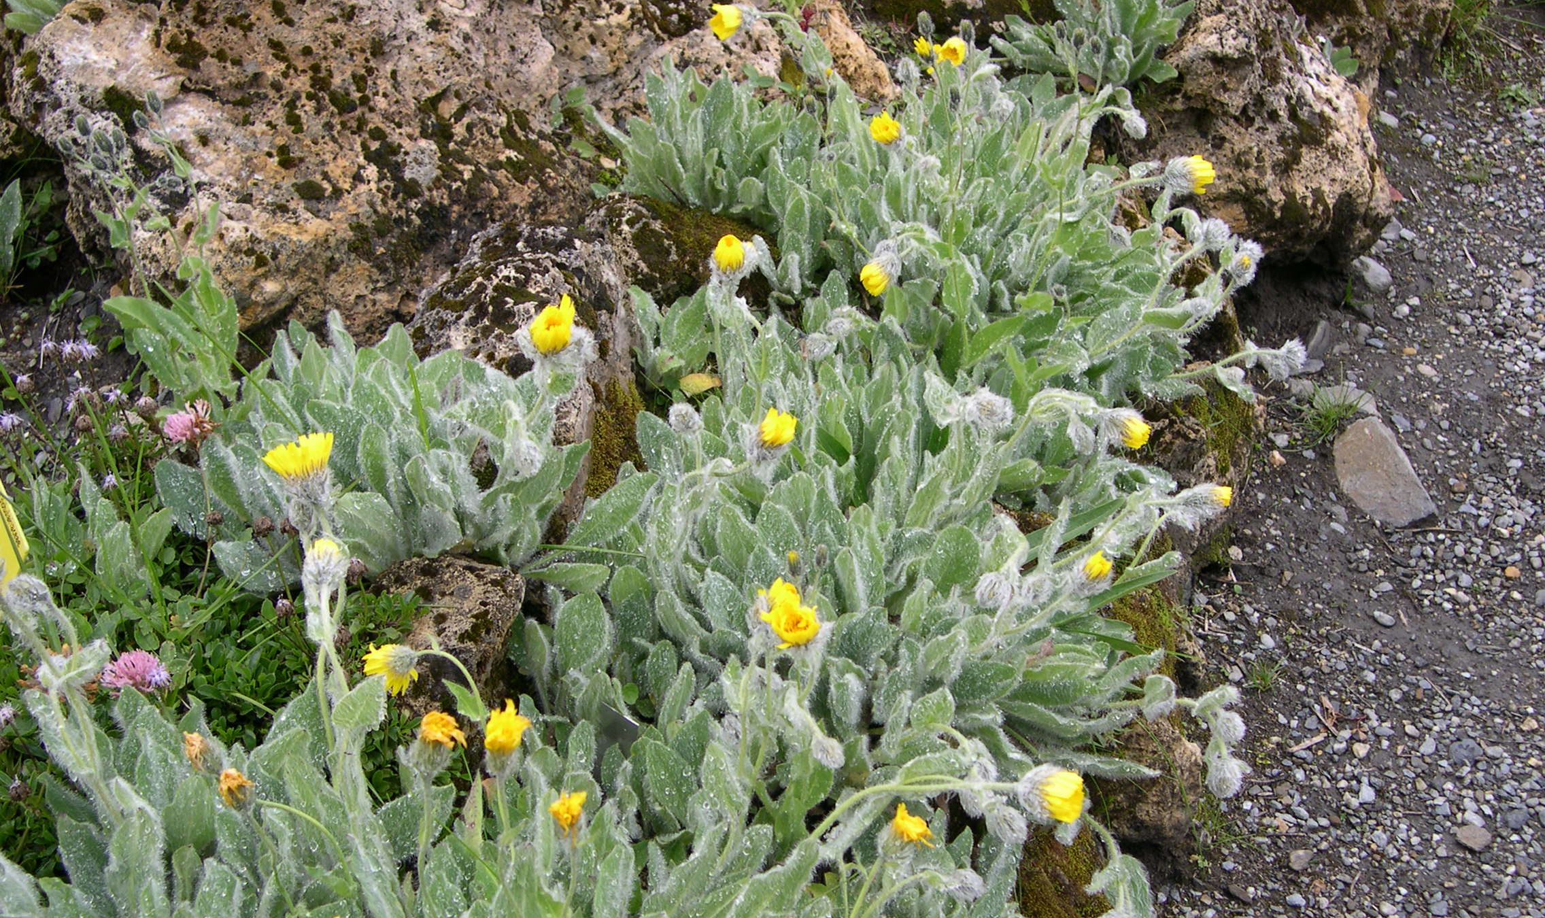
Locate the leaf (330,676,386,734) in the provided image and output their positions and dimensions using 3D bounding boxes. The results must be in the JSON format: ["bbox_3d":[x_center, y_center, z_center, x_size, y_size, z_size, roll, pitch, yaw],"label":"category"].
[{"bbox_3d":[-0.249,0.148,1.020,0.033,0.033,0.018,0,42,0],"label":"leaf"}]

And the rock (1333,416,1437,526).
[{"bbox_3d":[0.595,0.012,1.650,0.078,0.030,0.135,-7,43,-7],"label":"rock"}]

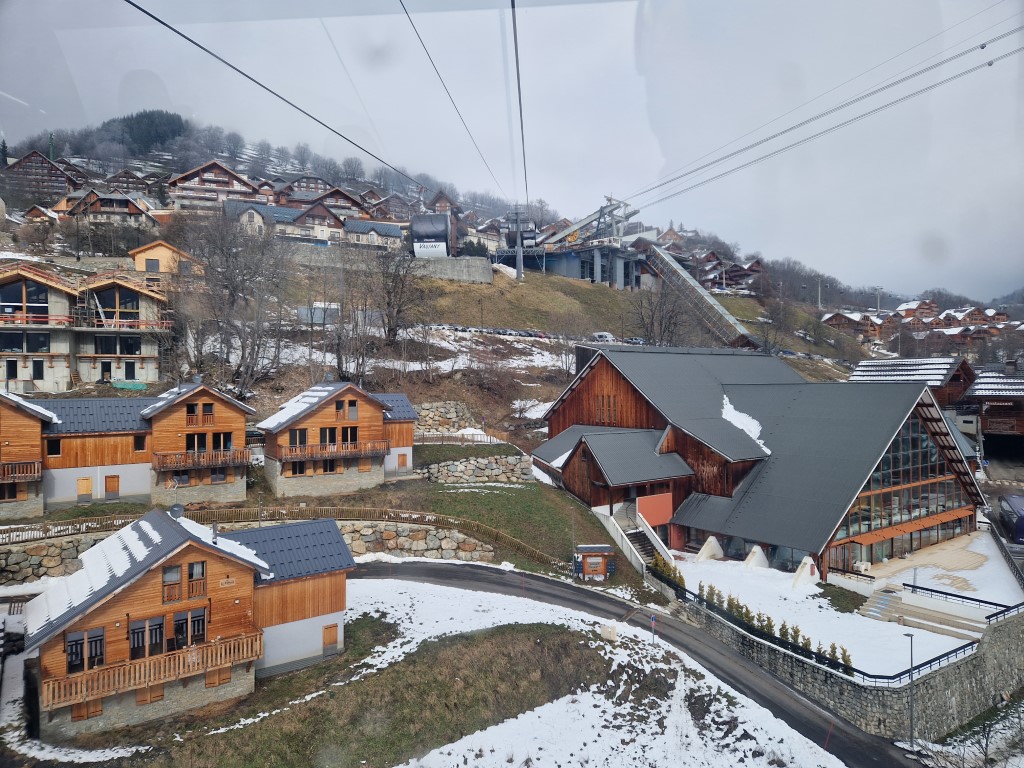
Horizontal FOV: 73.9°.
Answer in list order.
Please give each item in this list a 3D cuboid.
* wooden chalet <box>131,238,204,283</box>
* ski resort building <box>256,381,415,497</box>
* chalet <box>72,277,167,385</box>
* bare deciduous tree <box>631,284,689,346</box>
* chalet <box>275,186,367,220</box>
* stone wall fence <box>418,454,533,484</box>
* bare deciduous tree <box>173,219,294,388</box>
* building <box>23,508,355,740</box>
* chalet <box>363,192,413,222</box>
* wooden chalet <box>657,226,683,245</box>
[{"bbox_3d":[-52.936,-17.961,105.450,10.600,7.200,9.800,0,0,-22],"label":"wooden chalet"},{"bbox_3d":[-15.798,4.696,63.334,13.631,9.308,9.950,0,0,-29],"label":"ski resort building"},{"bbox_3d":[-45.319,-5.976,80.980,9.900,12.100,11.000,0,0,-20],"label":"chalet"},{"bbox_3d":[28.182,-12.897,130.000,10.900,12.000,10.000,0,0,0],"label":"bare deciduous tree"},{"bbox_3d":[-57.014,-54.262,208.000,24.000,12.000,15.000,0,0,-34],"label":"chalet"},{"bbox_3d":[-3.433,7.995,64.000,10.900,2.700,1.000,0,0,-10],"label":"stone wall fence"},{"bbox_3d":[-32.863,-9.465,80.000,13.600,21.000,12.000,0,0,0],"label":"bare deciduous tree"},{"bbox_3d":[-16.879,11.849,37.456,16.238,8.502,9.950,0,0,-37],"label":"building"},{"bbox_3d":[-42.850,-61.389,238.000,16.000,11.500,13.000,0,0,-36],"label":"chalet"},{"bbox_3d":[61.226,-56.027,262.000,10.900,8.500,10.500,0,0,-15],"label":"wooden chalet"}]

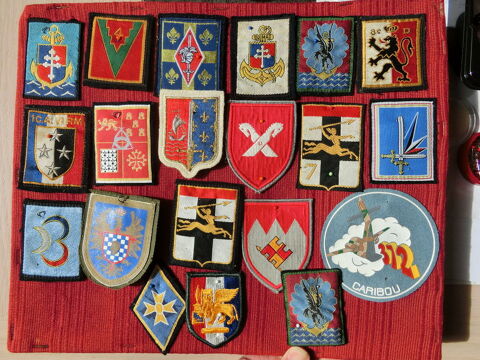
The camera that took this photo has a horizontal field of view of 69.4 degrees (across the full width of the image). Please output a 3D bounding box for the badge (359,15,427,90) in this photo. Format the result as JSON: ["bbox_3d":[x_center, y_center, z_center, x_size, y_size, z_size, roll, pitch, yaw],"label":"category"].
[{"bbox_3d":[0.130,-0.108,0.298,0.058,0.004,0.066,-1,89,2],"label":"badge"}]

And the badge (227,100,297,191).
[{"bbox_3d":[0.018,-0.029,0.299,0.061,0.004,0.080,1,89,2],"label":"badge"}]

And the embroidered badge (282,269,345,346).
[{"bbox_3d":[0.065,0.112,0.301,0.051,0.004,0.065,-3,88,1],"label":"embroidered badge"}]

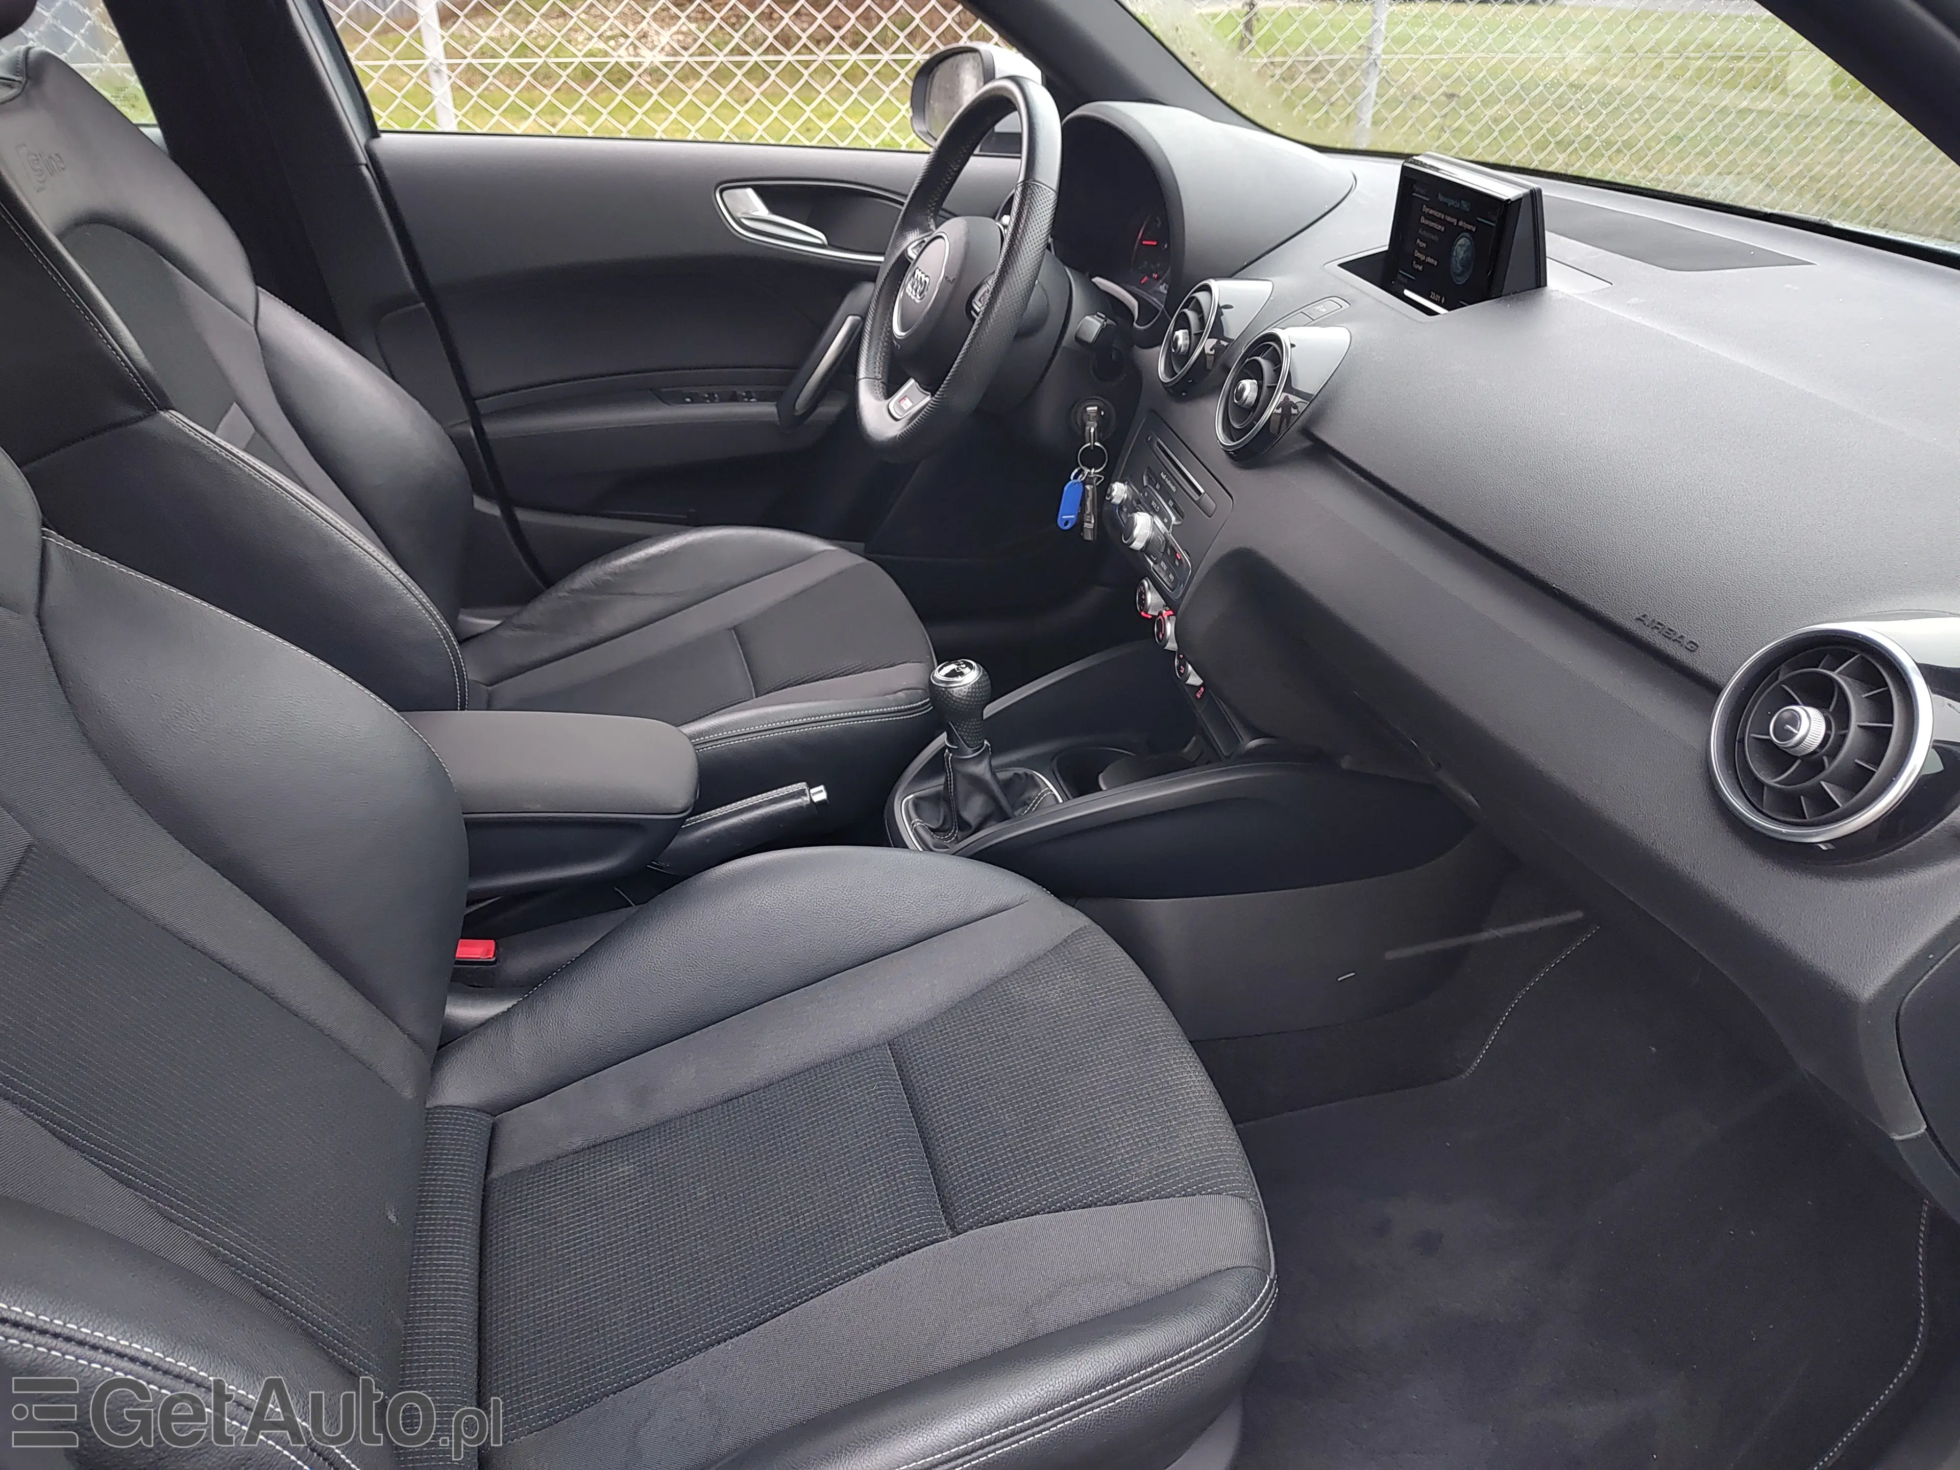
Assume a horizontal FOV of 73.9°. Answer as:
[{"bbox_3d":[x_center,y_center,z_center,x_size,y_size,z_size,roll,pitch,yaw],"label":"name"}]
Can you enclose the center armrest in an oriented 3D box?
[{"bbox_3d":[-0.349,0.043,0.988,0.275,0.100,0.135,-4,32,-17],"label":"center armrest"}]

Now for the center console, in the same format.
[{"bbox_3d":[0.170,0.000,1.139,0.500,0.500,0.270,-9,33,-14],"label":"center console"}]

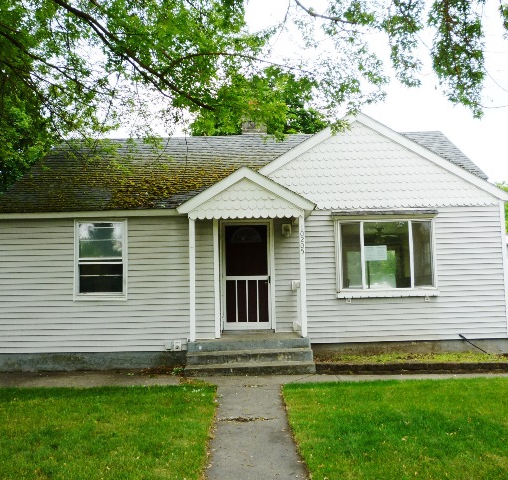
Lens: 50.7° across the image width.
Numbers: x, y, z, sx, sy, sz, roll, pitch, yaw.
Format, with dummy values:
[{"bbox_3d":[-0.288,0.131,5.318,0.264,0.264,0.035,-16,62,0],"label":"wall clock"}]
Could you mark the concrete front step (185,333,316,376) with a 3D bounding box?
[{"bbox_3d":[-0.062,1.938,9.206,2.035,0.498,1.670,-1,-5,0],"label":"concrete front step"}]

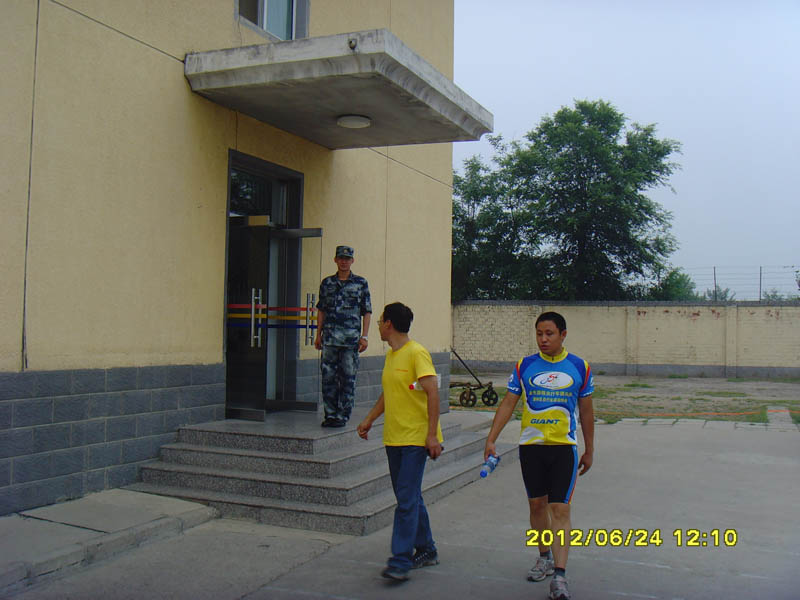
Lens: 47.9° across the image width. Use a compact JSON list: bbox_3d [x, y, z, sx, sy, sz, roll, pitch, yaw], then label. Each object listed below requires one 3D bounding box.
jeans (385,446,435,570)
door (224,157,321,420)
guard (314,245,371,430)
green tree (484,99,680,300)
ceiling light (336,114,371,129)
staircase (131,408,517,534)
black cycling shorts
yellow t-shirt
[{"bbox_3d":[0.061,1.260,5.809,0.340,0.860,0.440,0,-3,43],"label":"jeans"},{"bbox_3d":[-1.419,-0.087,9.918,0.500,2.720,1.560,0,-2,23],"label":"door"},{"bbox_3d":[-0.575,0.362,9.174,0.540,1.810,0.340,1,-2,21],"label":"guard"},{"bbox_3d":[7.666,-2.810,38.307,8.100,11.600,7.600,1,-2,0],"label":"green tree"},{"bbox_3d":[-0.470,-1.886,9.508,0.350,0.090,0.350,1,-2,0],"label":"ceiling light"},{"bbox_3d":[-0.447,1.565,9.384,2.400,0.580,4.650,0,-2,23],"label":"staircase"},{"bbox_3d":[0.907,1.014,5.504,0.360,0.390,0.280,1,-2,18],"label":"black cycling shorts"},{"bbox_3d":[0.087,0.600,5.831,0.280,0.690,0.440,3,-3,-42],"label":"yellow t-shirt"}]

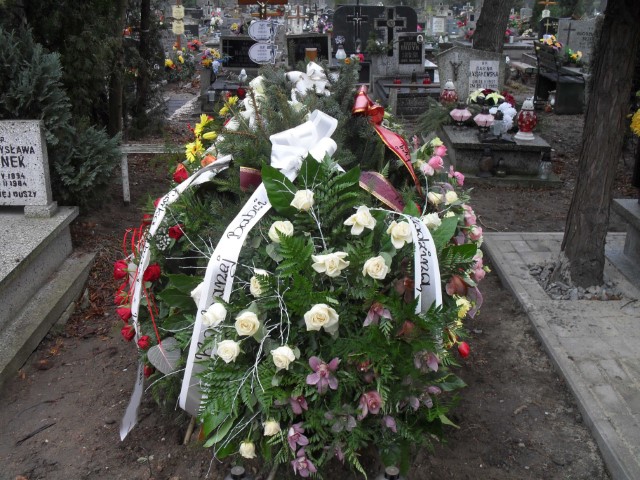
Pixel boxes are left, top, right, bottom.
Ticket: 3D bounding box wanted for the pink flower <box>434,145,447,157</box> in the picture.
[{"bbox_3d":[0.503,-0.373,2.700,0.050,0.050,0.050,-12,12,-28],"label":"pink flower"}]

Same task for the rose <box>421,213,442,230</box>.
[{"bbox_3d":[0.374,-0.062,2.170,0.068,0.060,0.060,-8,23,-18],"label":"rose"}]

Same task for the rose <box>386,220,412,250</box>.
[{"bbox_3d":[0.278,-0.019,2.250,0.094,0.094,0.080,-2,10,-5],"label":"rose"}]

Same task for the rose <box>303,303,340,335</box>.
[{"bbox_3d":[0.005,0.257,2.120,0.108,0.100,0.080,0,6,0],"label":"rose"}]

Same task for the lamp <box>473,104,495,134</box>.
[{"bbox_3d":[1.429,-1.046,5.665,0.185,0.255,0.185,0,22,0],"label":"lamp"}]

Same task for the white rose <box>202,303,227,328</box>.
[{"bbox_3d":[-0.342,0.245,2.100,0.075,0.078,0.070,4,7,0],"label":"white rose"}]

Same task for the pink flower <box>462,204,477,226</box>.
[{"bbox_3d":[0.582,-0.095,2.520,0.060,0.082,0.060,-12,12,-28],"label":"pink flower"}]

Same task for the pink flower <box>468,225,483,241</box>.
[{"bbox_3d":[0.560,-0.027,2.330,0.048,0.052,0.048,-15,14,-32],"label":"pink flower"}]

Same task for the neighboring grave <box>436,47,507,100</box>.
[{"bbox_3d":[1.615,-1.690,6.965,0.710,0.700,0.150,2,22,5],"label":"neighboring grave"}]

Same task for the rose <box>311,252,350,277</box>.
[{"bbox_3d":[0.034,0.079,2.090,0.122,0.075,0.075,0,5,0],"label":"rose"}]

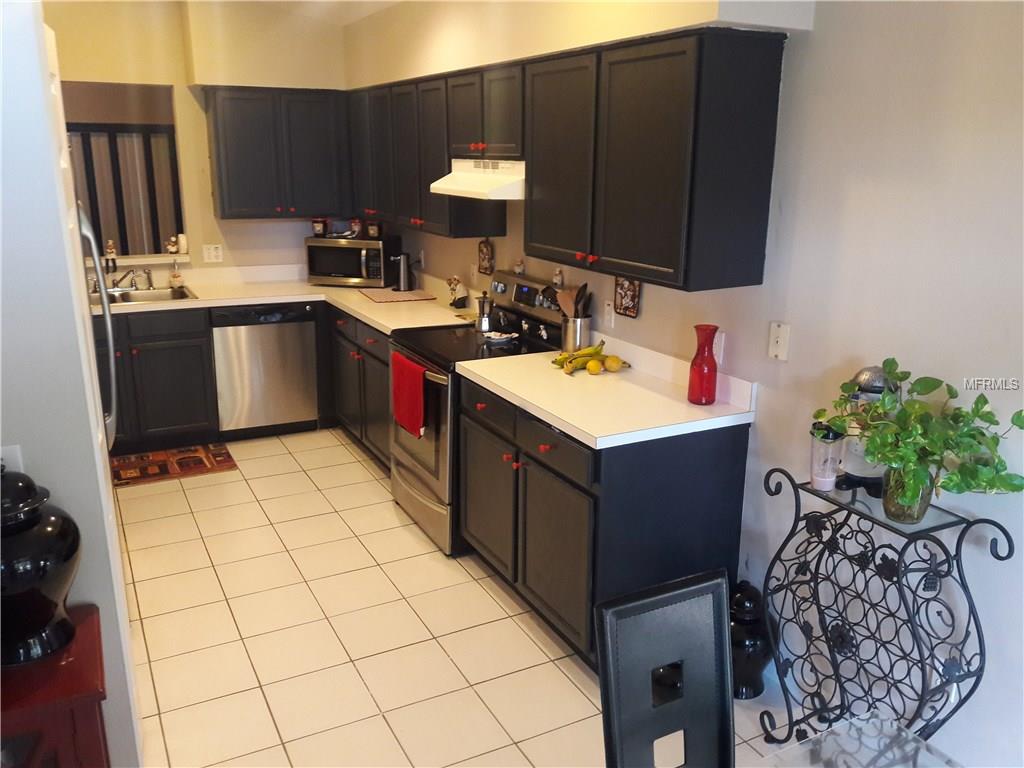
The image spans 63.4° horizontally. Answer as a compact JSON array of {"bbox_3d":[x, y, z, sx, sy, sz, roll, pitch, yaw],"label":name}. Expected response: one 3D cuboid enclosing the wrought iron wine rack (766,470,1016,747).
[{"bbox_3d":[0.999,0.718,2.377,0.260,0.868,0.625,-7,17,-27],"label":"wrought iron wine rack"}]

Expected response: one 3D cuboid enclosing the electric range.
[{"bbox_3d":[-0.168,0.100,4.002,0.675,1.170,0.758,-7,17,-27],"label":"electric range"}]

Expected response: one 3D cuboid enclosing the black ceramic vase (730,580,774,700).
[{"bbox_3d":[0.805,0.849,2.775,0.228,0.400,0.228,-7,17,-27],"label":"black ceramic vase"}]

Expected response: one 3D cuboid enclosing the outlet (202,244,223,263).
[{"bbox_3d":[-1.933,-0.841,5.370,0.116,0.118,0.010,-7,17,-27],"label":"outlet"}]

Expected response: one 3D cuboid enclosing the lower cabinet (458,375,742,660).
[{"bbox_3d":[0.297,0.457,3.281,0.630,0.875,1.055,-7,17,-27],"label":"lower cabinet"}]

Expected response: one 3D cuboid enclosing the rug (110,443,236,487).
[{"bbox_3d":[-2.027,0.469,4.765,0.800,0.010,0.530,-7,17,-27],"label":"rug"}]

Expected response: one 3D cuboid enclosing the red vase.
[{"bbox_3d":[0.685,-0.067,2.912,0.097,0.270,0.097,1,15,0],"label":"red vase"}]

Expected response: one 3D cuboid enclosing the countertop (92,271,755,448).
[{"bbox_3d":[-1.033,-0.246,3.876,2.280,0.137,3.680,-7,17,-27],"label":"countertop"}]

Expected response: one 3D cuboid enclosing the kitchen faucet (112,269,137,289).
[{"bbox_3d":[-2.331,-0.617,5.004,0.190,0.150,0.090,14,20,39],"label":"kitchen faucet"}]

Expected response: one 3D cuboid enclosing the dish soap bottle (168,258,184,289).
[{"bbox_3d":[-2.106,-0.693,5.206,0.085,0.185,0.075,-7,17,-27],"label":"dish soap bottle"}]

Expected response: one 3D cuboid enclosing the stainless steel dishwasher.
[{"bbox_3d":[-1.635,-0.159,5.333,0.603,0.810,0.600,-7,17,-27],"label":"stainless steel dishwasher"}]

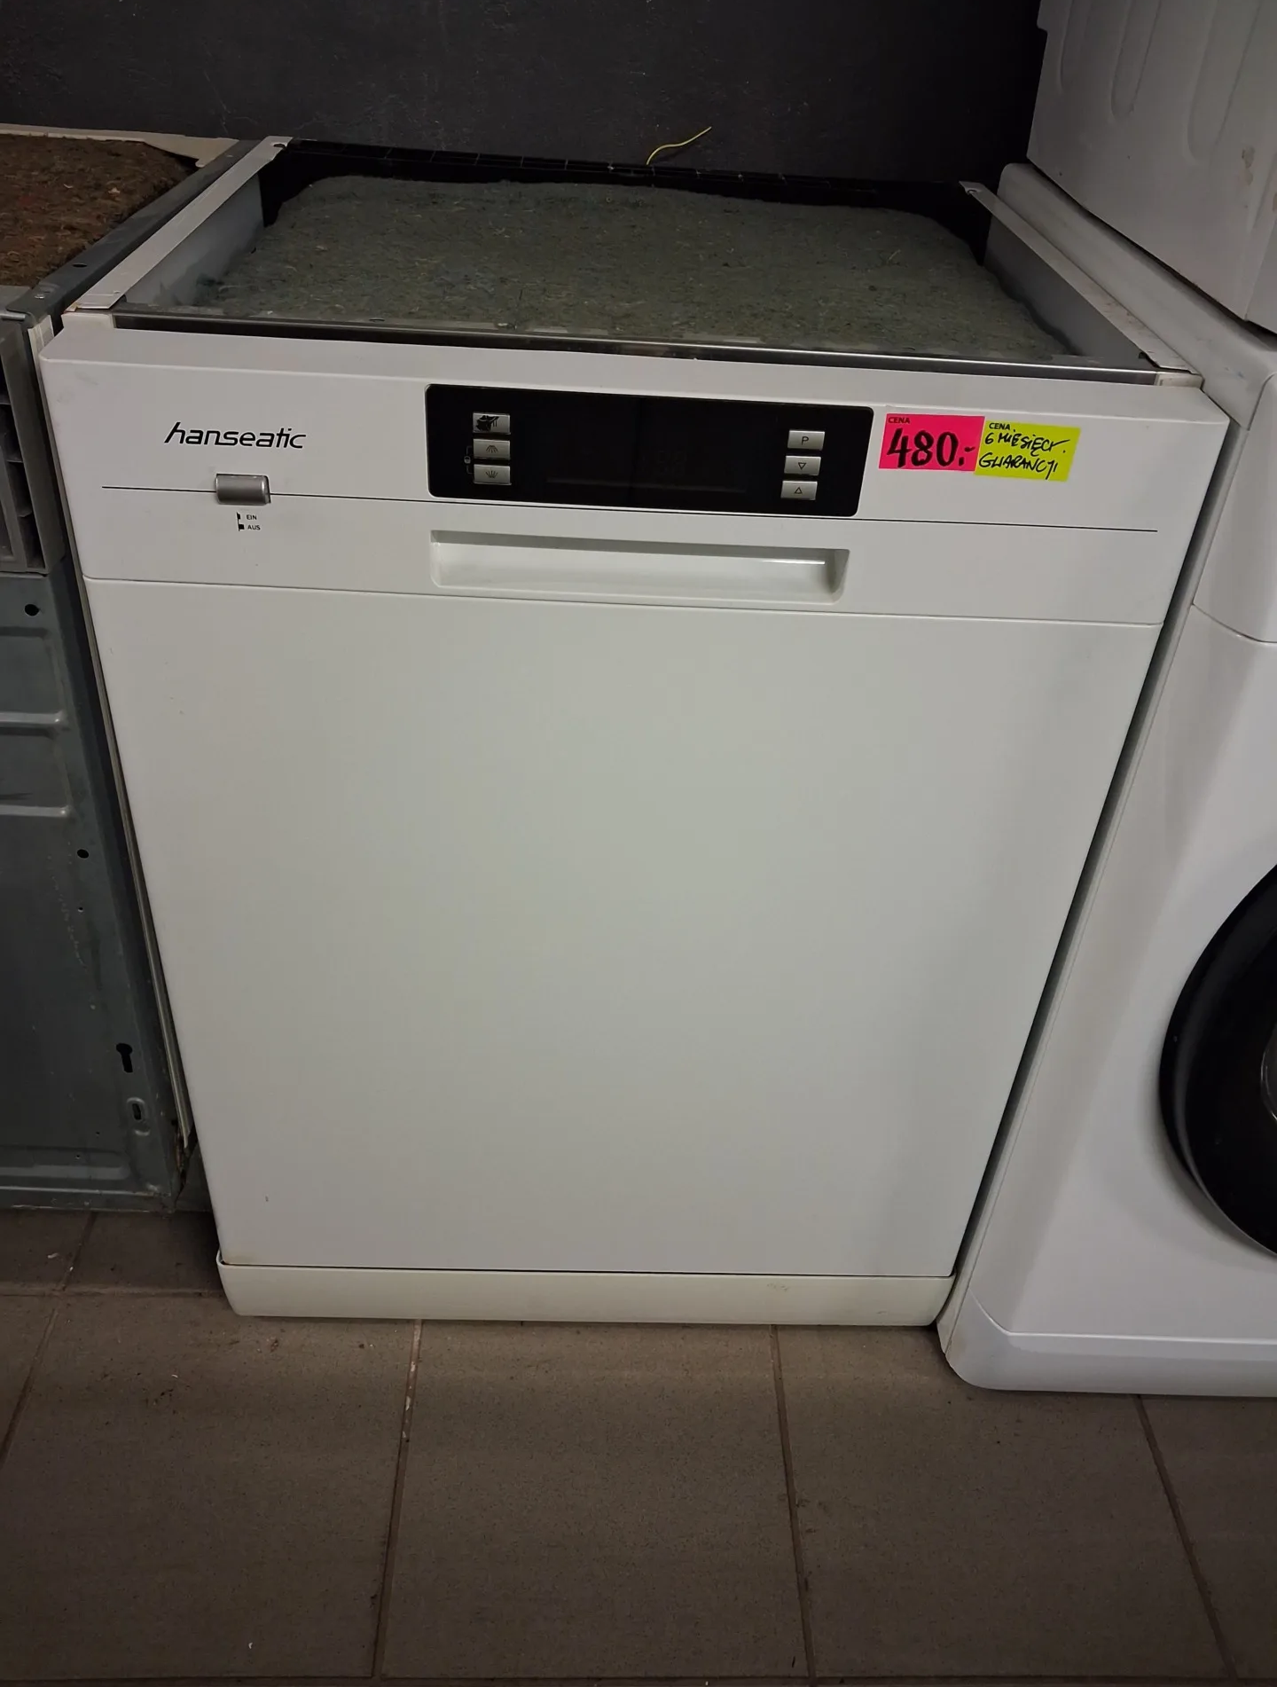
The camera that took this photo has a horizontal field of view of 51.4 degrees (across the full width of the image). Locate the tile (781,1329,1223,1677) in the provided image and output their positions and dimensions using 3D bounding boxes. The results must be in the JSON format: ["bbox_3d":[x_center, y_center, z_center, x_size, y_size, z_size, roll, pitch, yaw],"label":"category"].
[{"bbox_3d":[0.268,0.501,1.054,0.297,0.009,0.297,2,36,-3],"label":"tile"}]

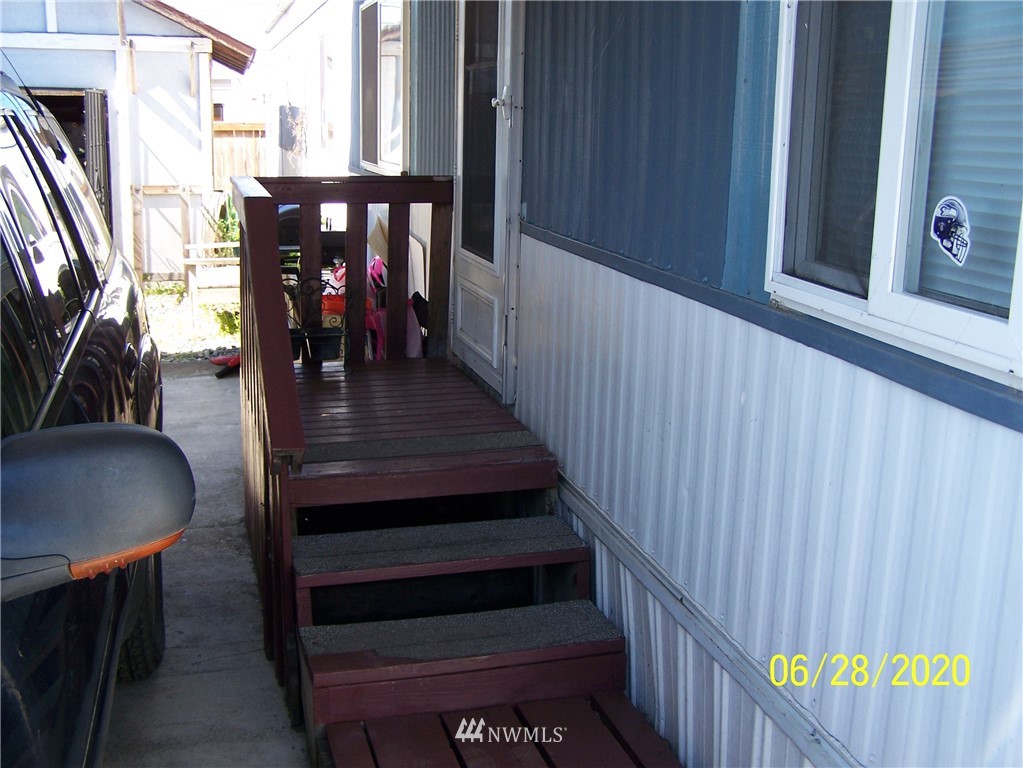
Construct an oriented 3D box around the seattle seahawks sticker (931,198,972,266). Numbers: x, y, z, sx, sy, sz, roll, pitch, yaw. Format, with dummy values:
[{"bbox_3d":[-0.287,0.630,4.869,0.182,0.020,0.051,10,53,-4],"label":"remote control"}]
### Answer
[{"bbox_3d":[0.626,-0.218,1.600,0.004,0.096,0.090,-3,14,-15],"label":"seattle seahawks sticker"}]

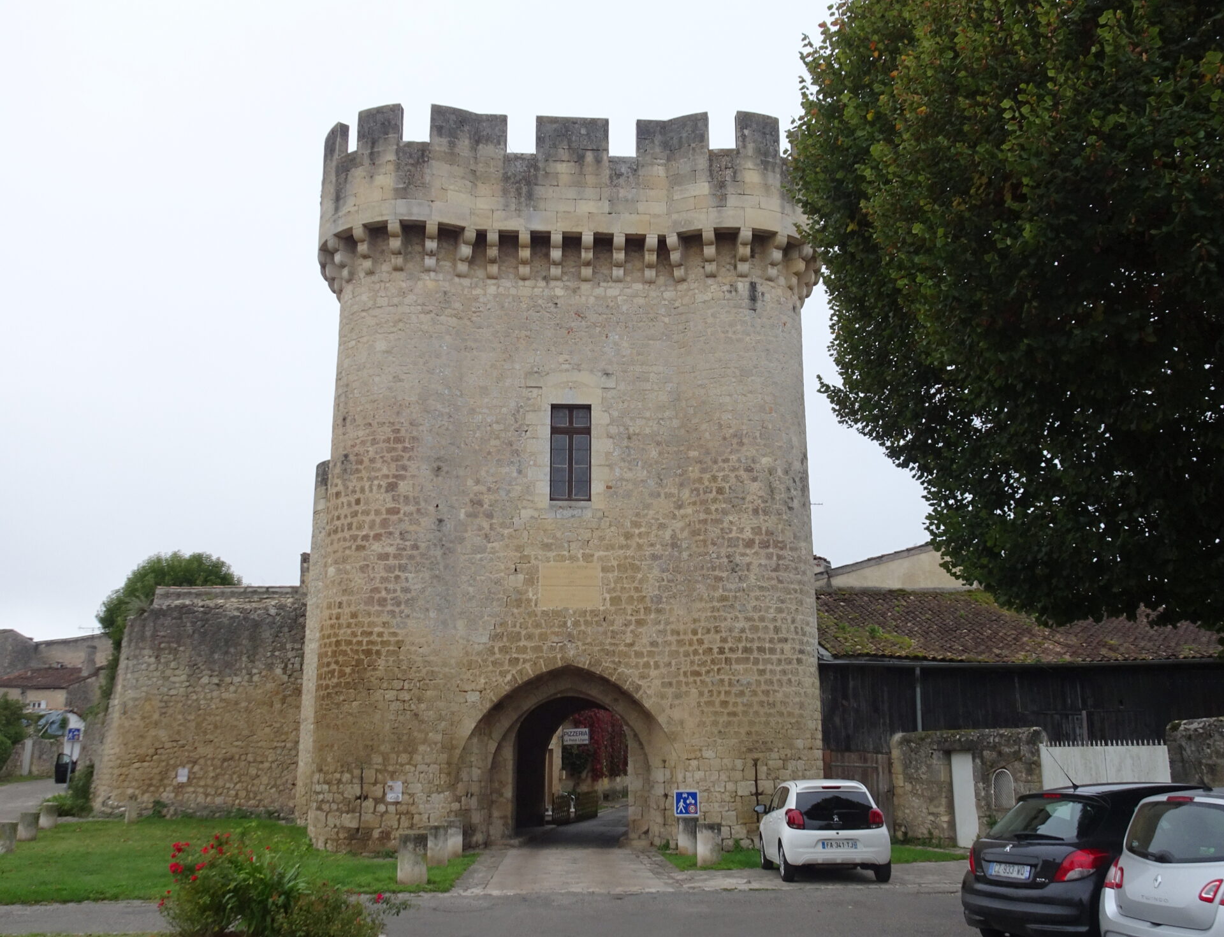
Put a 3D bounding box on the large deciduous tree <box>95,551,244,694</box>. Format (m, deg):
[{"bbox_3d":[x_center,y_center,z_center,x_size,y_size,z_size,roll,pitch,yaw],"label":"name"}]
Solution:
[{"bbox_3d":[-14.572,7.019,38.517,5.800,8.400,5.800,0,-15,0],"label":"large deciduous tree"}]

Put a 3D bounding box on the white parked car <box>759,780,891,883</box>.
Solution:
[{"bbox_3d":[3.364,5.836,18.407,1.630,1.460,3.475,0,-15,0],"label":"white parked car"}]

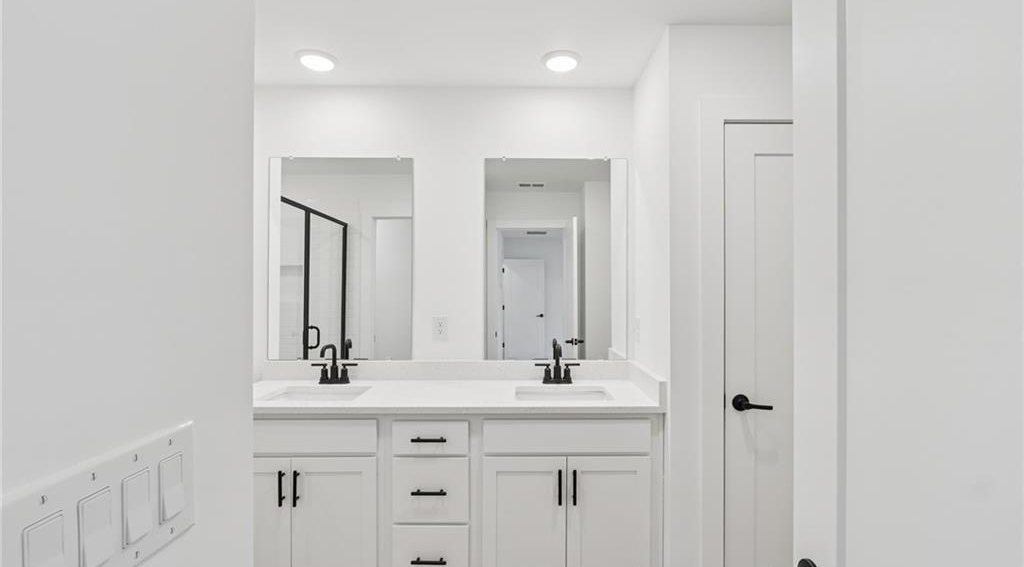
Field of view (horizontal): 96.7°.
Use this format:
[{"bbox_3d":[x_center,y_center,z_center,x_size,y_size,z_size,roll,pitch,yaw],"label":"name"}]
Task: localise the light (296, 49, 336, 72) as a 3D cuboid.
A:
[{"bbox_3d":[-0.900,-1.022,2.100,0.190,0.022,0.190,0,0,0],"label":"light"}]

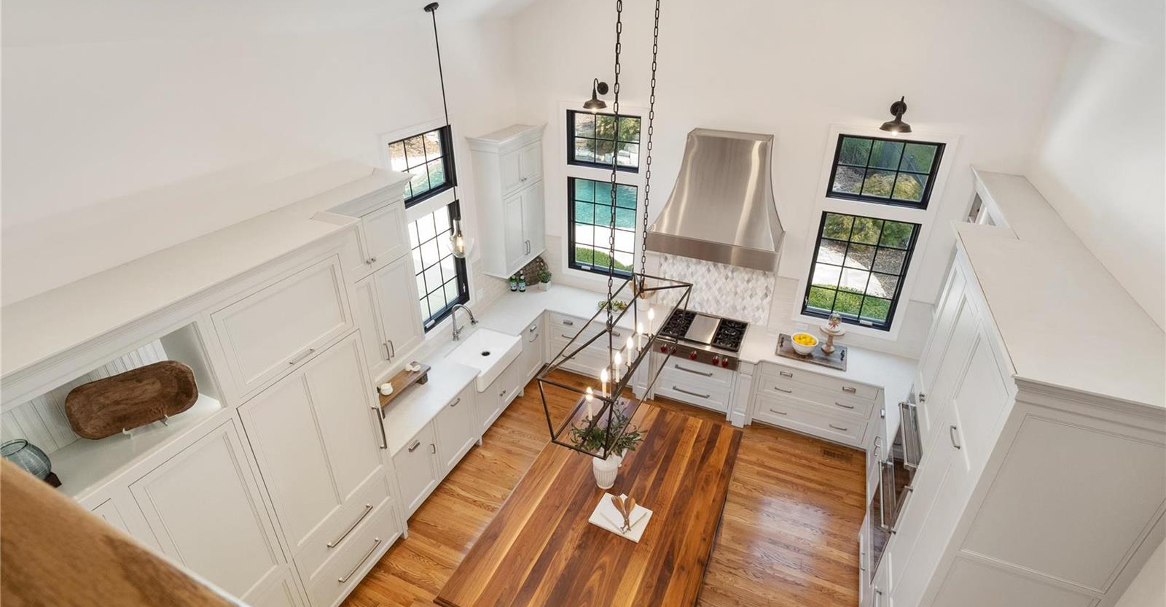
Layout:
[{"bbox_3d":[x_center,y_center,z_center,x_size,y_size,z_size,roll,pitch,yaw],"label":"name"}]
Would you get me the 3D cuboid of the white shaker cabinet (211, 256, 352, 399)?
[{"bbox_3d":[-2.001,0.043,3.171,0.620,0.527,0.836,12,31,20],"label":"white shaker cabinet"}]

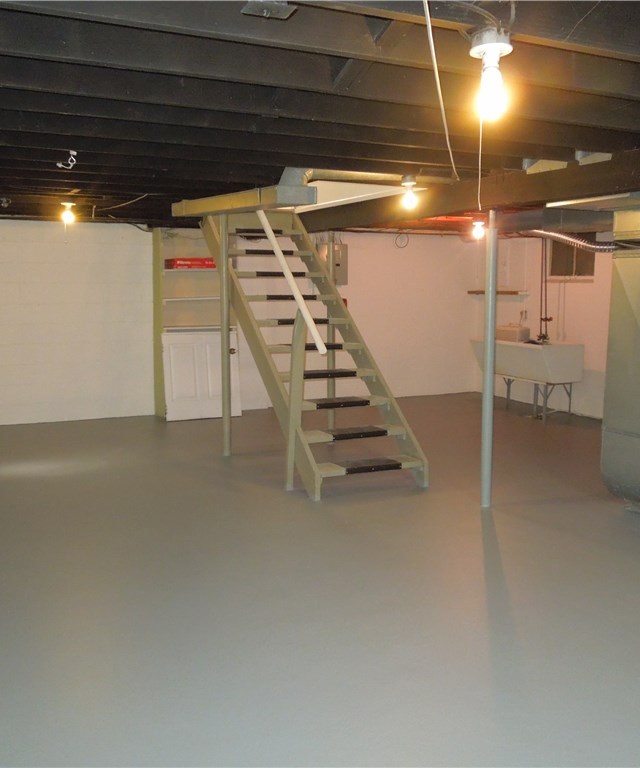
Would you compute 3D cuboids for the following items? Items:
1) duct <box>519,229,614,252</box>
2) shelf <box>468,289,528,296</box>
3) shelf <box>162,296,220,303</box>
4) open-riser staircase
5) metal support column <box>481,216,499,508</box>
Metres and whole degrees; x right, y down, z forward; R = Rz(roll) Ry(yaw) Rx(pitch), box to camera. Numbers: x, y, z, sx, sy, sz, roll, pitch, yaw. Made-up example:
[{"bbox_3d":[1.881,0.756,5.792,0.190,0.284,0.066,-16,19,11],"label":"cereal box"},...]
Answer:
[{"bbox_3d":[1.792,-1.032,5.332,0.075,0.200,0.890,-4,9,-26],"label":"duct"},{"bbox_3d":[2.195,-1.123,9.161,0.160,0.045,0.960,-4,9,-26],"label":"shelf"},{"bbox_3d":[-1.305,-0.921,8.012,0.800,0.030,0.260,-4,9,-26],"label":"shelf"},{"bbox_3d":[-0.182,-0.415,6.087,0.930,2.060,2.520,-4,9,-26],"label":"open-riser staircase"},{"bbox_3d":[1.077,-0.134,4.714,0.067,1.890,0.067,-4,9,-26],"label":"metal support column"}]

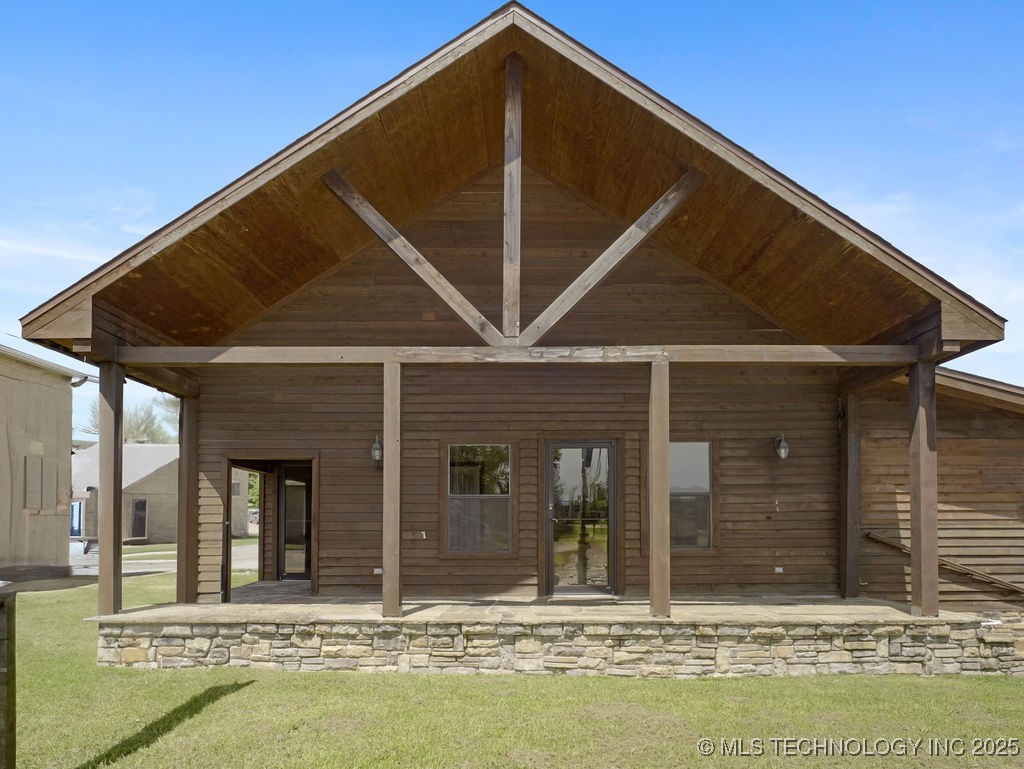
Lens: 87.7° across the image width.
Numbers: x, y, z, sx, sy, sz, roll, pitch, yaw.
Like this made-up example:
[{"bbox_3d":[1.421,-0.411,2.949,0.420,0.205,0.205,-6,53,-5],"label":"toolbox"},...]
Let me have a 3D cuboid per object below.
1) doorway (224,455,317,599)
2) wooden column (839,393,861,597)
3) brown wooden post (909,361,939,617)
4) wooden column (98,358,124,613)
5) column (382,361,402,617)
[{"bbox_3d":[-3.233,1.892,7.150,1.145,1.884,0.150,0,-2,0],"label":"doorway"},{"bbox_3d":[4.401,1.413,6.950,0.170,2.616,0.170,0,-2,0],"label":"wooden column"},{"bbox_3d":[4.384,1.086,5.680,0.175,2.675,0.175,0,-2,0],"label":"brown wooden post"},{"bbox_3d":[-4.282,1.090,5.700,0.165,2.687,0.165,0,-2,0],"label":"wooden column"},{"bbox_3d":[-1.265,1.081,5.650,0.165,2.663,0.165,0,-2,0],"label":"column"}]

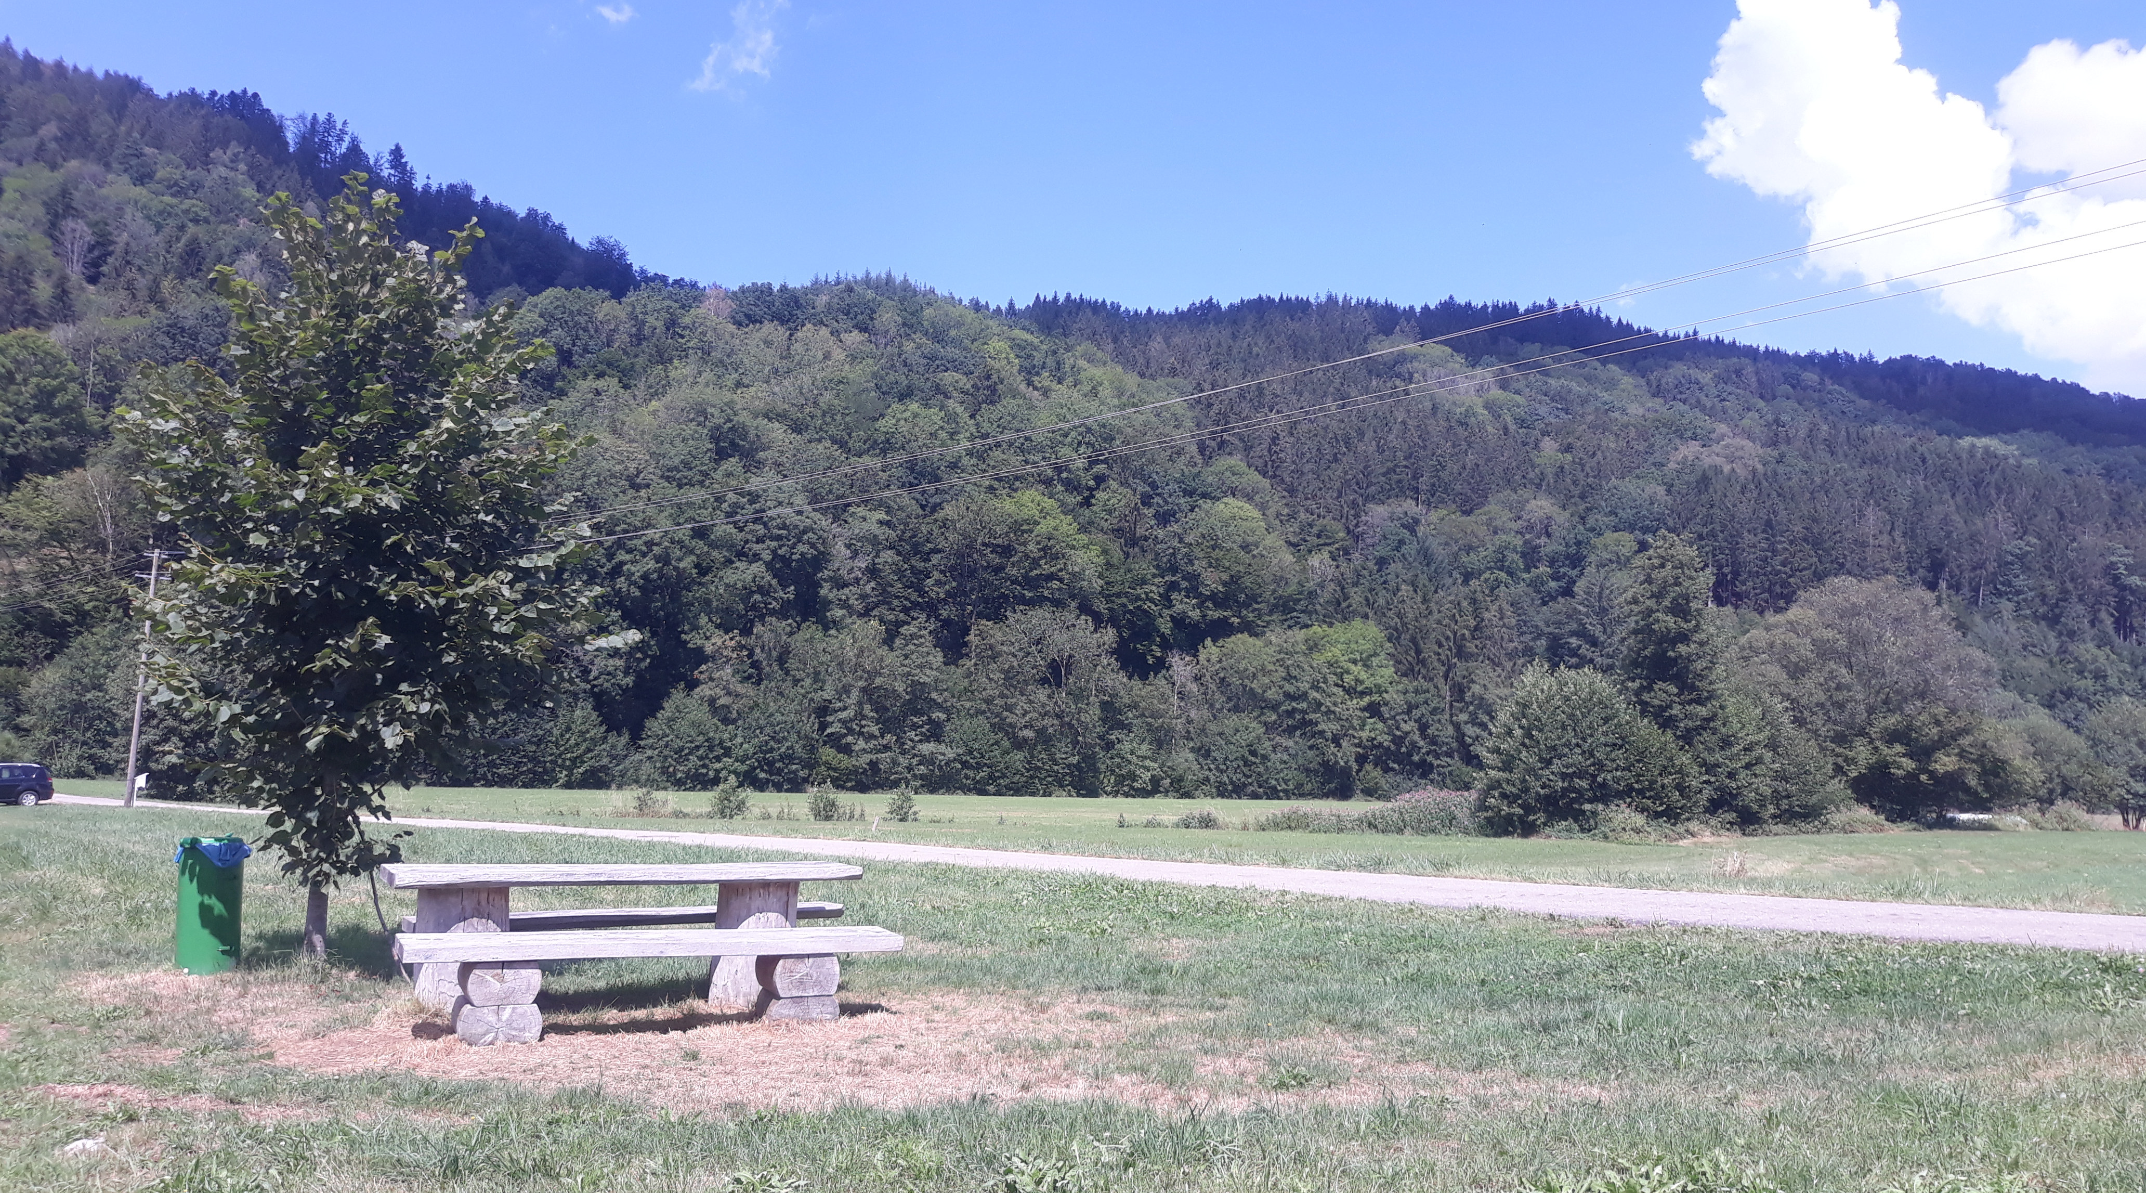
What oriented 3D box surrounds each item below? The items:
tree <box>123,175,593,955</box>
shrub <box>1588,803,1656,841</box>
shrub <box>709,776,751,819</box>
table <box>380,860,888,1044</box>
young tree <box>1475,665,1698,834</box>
[{"bbox_3d":[-4.892,-0.271,11.452,3.208,5.375,3.000,1,-5,0],"label":"tree"},{"bbox_3d":[11.212,4.628,34.231,1.406,0.782,1.200,1,-5,0],"label":"shrub"},{"bbox_3d":[-9.255,5.407,45.182,1.176,1.168,1.150,1,-5,0],"label":"shrub"},{"bbox_3d":[-2.400,1.868,9.159,2.519,0.761,1.836,4,-6,-26],"label":"table"},{"bbox_3d":[11.487,3.415,37.358,4.978,3.802,4.600,1,-5,0],"label":"young tree"}]

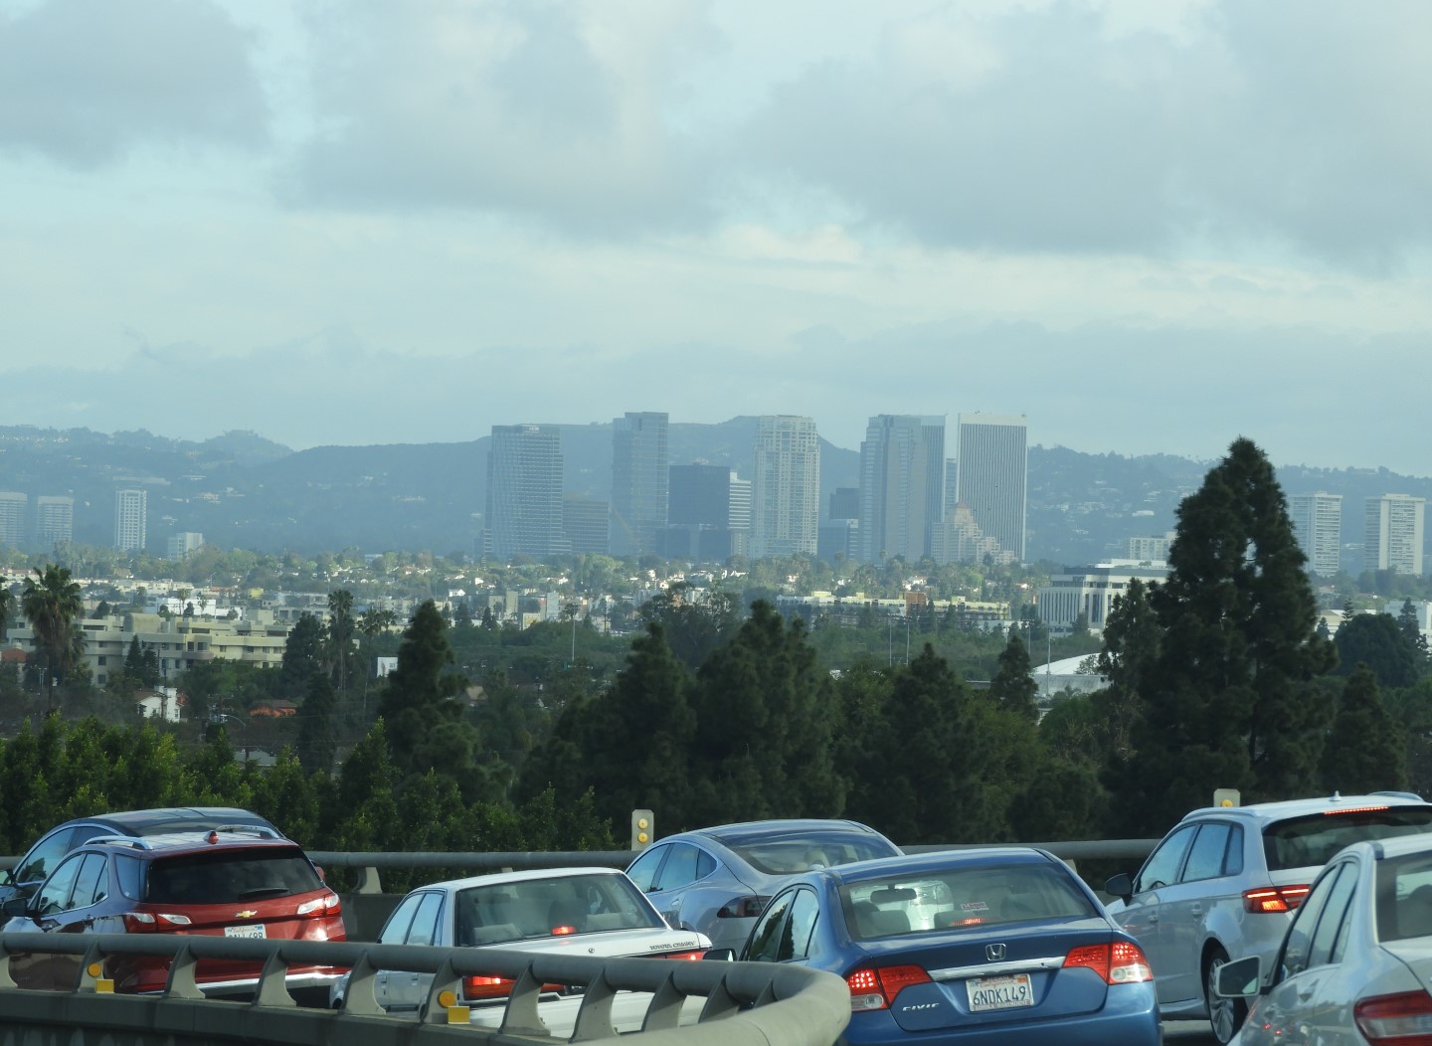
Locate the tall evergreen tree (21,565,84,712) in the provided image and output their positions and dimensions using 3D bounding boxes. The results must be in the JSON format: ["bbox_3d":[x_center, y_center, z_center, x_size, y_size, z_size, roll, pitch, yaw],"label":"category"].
[{"bbox_3d":[-51.539,12.006,639.877,4.800,17.700,4.800,1,-1,0],"label":"tall evergreen tree"}]

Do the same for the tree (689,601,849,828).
[{"bbox_3d":[1.780,10.348,319.899,6.300,14.600,6.300,1,-1,0],"label":"tree"}]

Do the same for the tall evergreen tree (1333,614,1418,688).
[{"bbox_3d":[79.807,19.633,999.878,10.300,17.500,10.300,1,-1,0],"label":"tall evergreen tree"}]

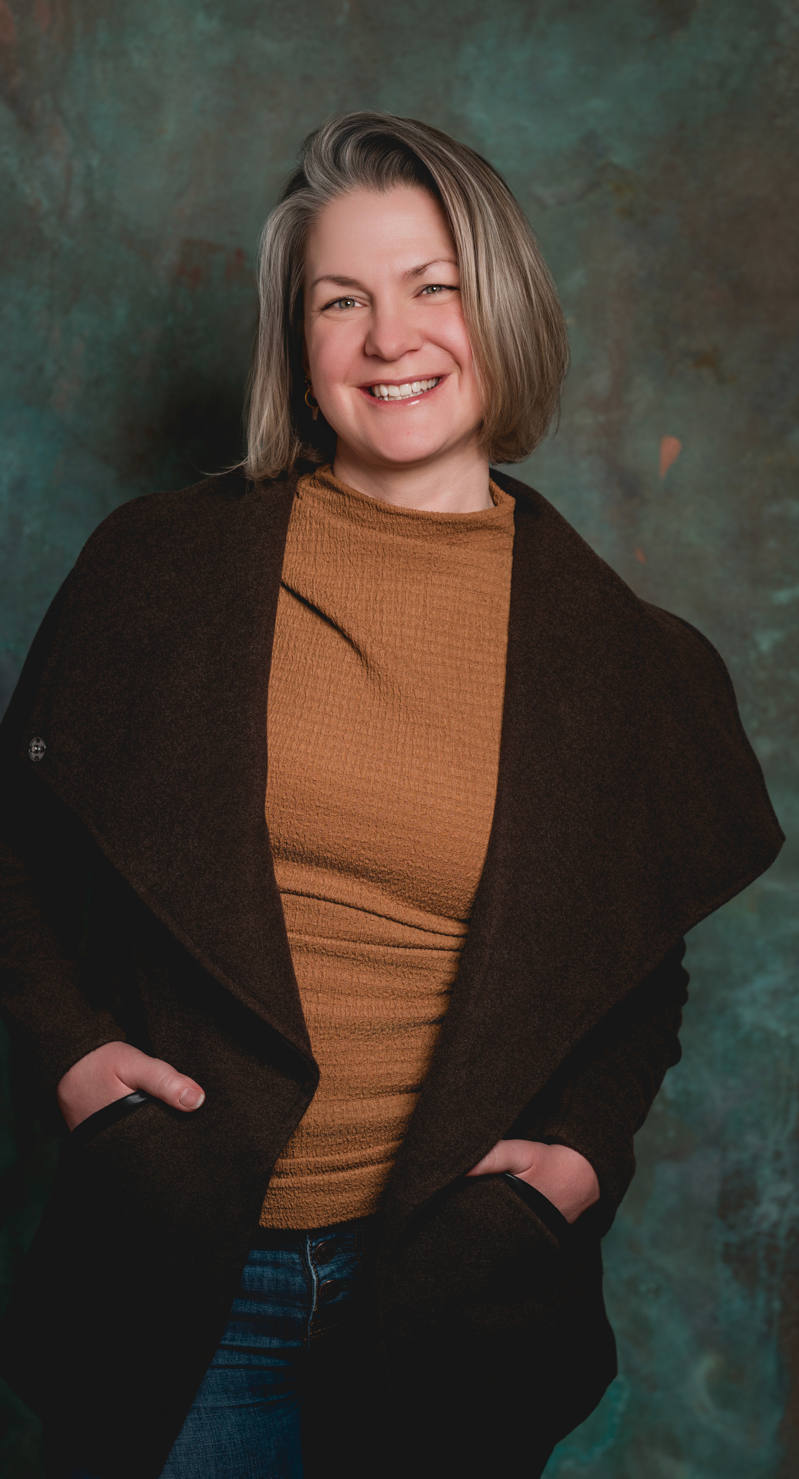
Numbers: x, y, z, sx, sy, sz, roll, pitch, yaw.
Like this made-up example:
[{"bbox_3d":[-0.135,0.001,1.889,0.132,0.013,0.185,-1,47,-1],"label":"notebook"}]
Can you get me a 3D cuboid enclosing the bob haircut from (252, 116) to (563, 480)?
[{"bbox_3d":[-0.004,-0.320,2.500,0.240,0.265,0.225,-8,4,8],"label":"bob haircut"}]

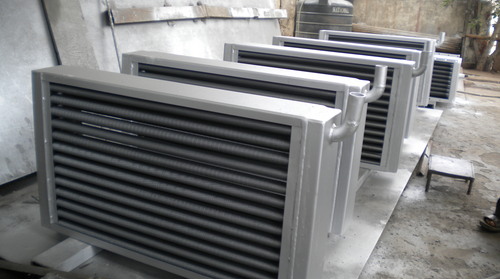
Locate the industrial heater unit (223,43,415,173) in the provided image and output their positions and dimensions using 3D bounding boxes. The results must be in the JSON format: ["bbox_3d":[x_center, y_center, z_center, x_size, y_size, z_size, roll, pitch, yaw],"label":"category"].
[{"bbox_3d":[0.526,-0.301,4.365,1.581,0.890,0.197,9,18,18],"label":"industrial heater unit"}]

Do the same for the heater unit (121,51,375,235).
[{"bbox_3d":[-0.105,-0.019,3.247,1.581,0.890,0.197,11,18,21],"label":"heater unit"}]

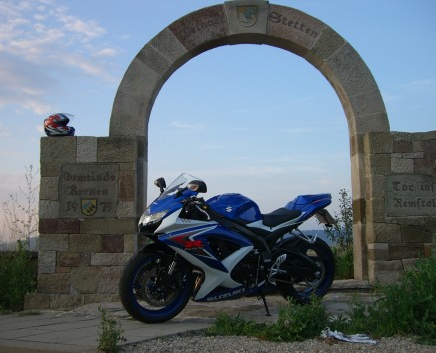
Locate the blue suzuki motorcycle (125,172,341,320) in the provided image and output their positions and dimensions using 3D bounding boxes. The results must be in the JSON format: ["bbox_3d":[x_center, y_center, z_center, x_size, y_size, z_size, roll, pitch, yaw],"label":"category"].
[{"bbox_3d":[0.205,0.548,4.137,2.040,1.130,0.740,2,2,-31],"label":"blue suzuki motorcycle"}]

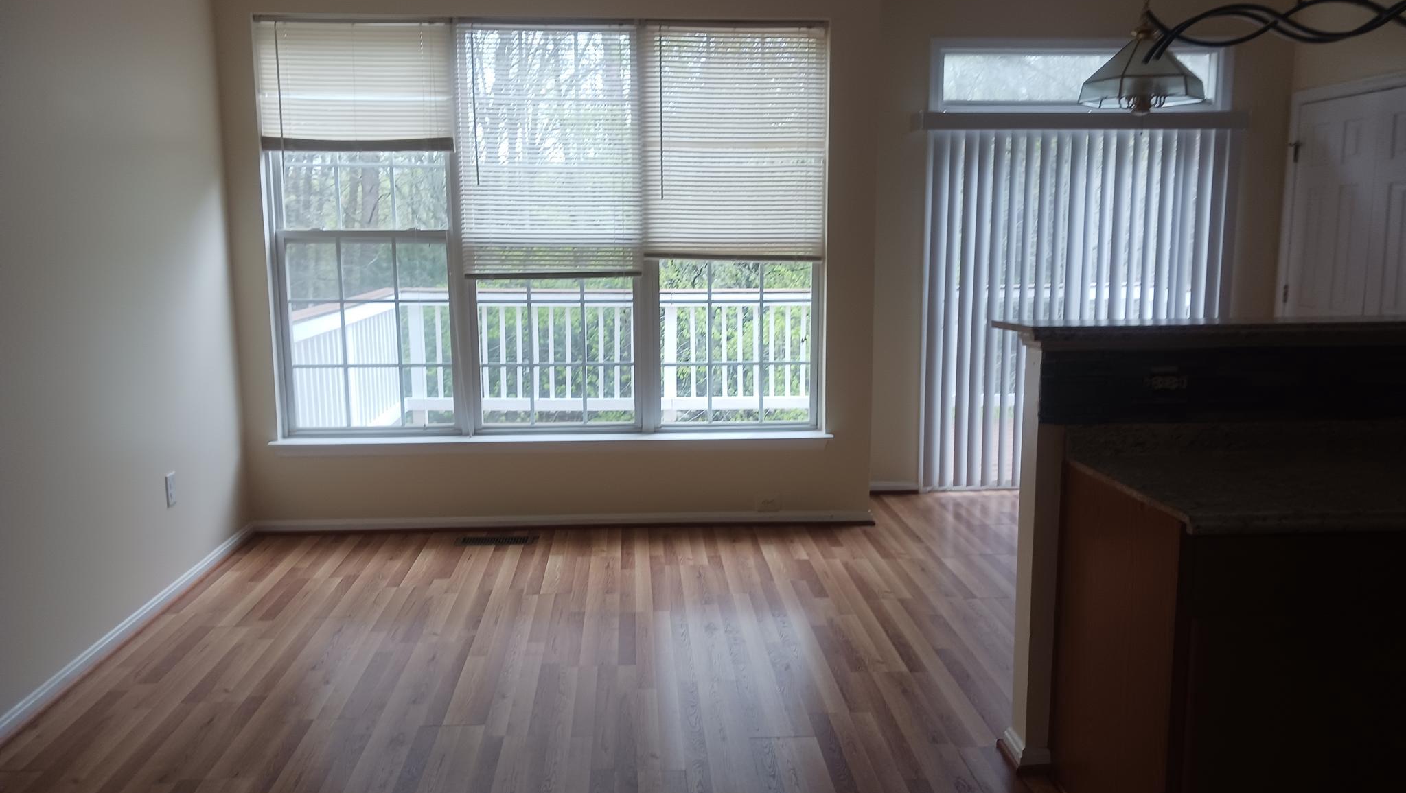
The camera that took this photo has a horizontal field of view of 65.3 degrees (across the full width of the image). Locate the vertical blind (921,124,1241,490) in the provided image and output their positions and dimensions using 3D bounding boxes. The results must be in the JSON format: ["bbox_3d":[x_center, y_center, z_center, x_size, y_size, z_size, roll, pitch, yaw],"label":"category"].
[{"bbox_3d":[2.002,-0.457,5.886,1.627,1.954,0.090,-1,9,-4],"label":"vertical blind"}]

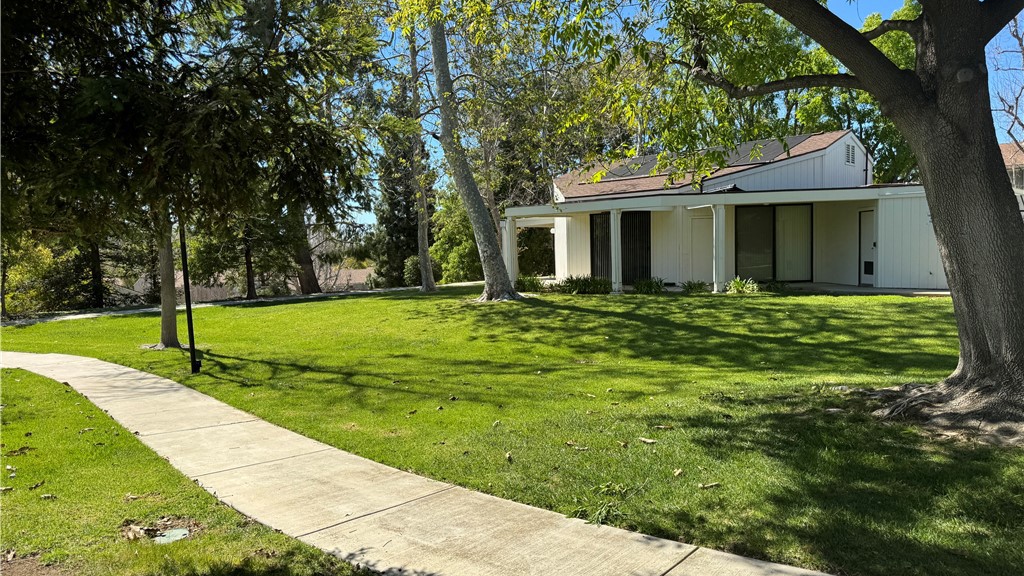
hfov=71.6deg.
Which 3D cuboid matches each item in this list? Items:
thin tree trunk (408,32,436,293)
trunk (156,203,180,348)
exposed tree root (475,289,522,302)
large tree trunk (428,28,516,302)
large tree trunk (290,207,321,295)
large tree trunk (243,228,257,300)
[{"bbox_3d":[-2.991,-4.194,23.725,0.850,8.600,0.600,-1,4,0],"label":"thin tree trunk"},{"bbox_3d":[-6.104,-0.222,12.617,0.400,2.600,0.380,-3,4,-26],"label":"trunk"},{"bbox_3d":[-0.380,0.211,19.990,1.350,0.320,1.200,-1,4,0],"label":"exposed tree root"},{"bbox_3d":[-1.071,-3.547,19.754,2.200,7.700,1.200,-1,4,0],"label":"large tree trunk"},{"bbox_3d":[-6.952,-1.263,23.904,0.920,3.000,0.800,-2,4,-16],"label":"large tree trunk"},{"bbox_3d":[-8.291,-0.742,22.426,0.400,2.300,0.380,-3,4,-20],"label":"large tree trunk"}]

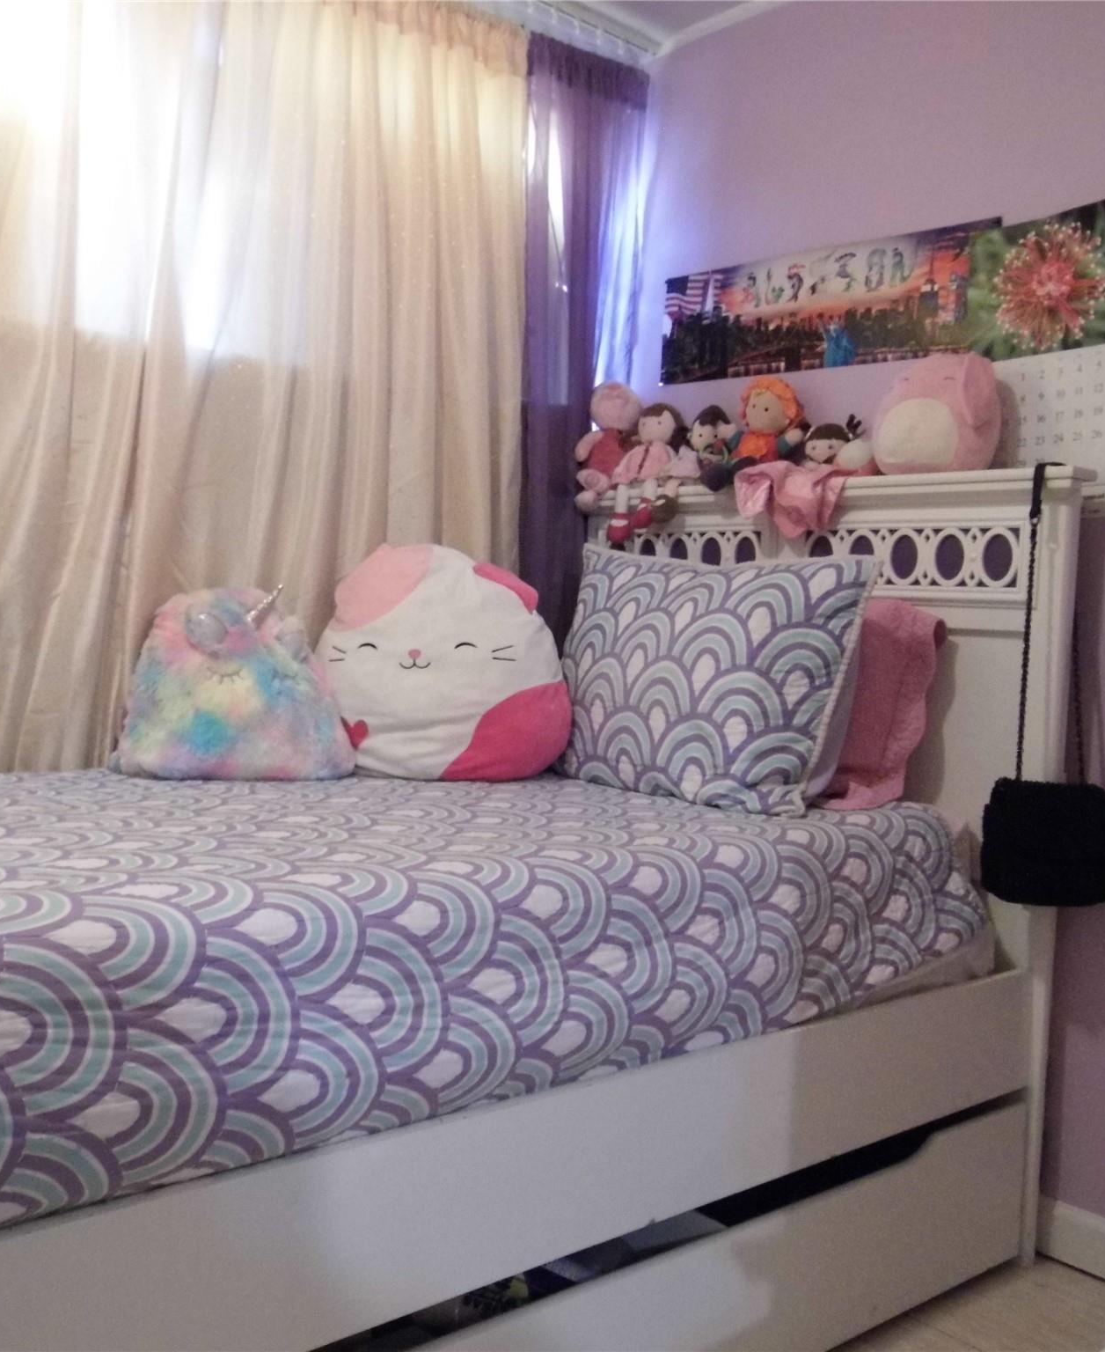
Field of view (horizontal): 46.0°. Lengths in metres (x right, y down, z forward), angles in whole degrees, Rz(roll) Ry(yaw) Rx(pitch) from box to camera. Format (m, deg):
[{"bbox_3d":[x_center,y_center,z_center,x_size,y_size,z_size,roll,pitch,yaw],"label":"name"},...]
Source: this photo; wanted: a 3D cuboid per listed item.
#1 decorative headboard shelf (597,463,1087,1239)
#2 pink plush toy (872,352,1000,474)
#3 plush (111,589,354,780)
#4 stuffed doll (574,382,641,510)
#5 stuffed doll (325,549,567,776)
[{"bbox_3d":[0.410,0.267,2.409,0.080,1.218,1.125,1,2,-41],"label":"decorative headboard shelf"},{"bbox_3d":[0.622,-0.422,2.132,0.200,0.198,0.165,4,2,42],"label":"pink plush toy"},{"bbox_3d":[-0.530,0.009,2.166,0.350,0.310,0.200,2,2,-27],"label":"plush"},{"bbox_3d":[0.111,-0.474,2.739,0.130,0.265,0.145,1,2,-43],"label":"stuffed doll"},{"bbox_3d":[-0.186,-0.028,2.358,0.430,0.405,0.250,3,2,7],"label":"stuffed doll"}]

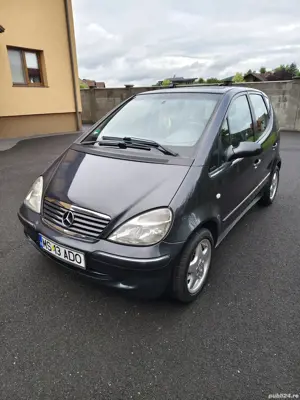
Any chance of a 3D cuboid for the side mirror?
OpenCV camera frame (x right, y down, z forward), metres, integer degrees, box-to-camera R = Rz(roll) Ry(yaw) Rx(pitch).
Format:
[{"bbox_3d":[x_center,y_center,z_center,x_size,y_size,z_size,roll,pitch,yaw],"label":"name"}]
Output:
[{"bbox_3d":[0.765,-0.387,2.235,0.220,0.165,0.180,13,24,33],"label":"side mirror"}]

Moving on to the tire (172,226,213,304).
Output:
[{"bbox_3d":[0.310,0.484,2.148,0.195,0.578,0.578,13,24,33],"label":"tire"}]

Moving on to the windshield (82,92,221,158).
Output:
[{"bbox_3d":[0.037,-0.769,2.653,1.270,0.120,0.994,13,54,33],"label":"windshield"}]

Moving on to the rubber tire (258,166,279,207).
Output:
[{"bbox_3d":[1.696,-0.204,4.013,0.195,0.578,0.578,13,24,33],"label":"rubber tire"}]

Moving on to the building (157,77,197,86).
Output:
[{"bbox_3d":[5.698,-23.465,60.366,10.000,5.872,9.000,1,20,5],"label":"building"}]

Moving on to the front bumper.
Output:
[{"bbox_3d":[-0.545,0.361,2.171,1.660,0.410,0.400,13,24,33],"label":"front bumper"}]

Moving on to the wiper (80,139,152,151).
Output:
[{"bbox_3d":[-0.342,-0.501,2.489,0.860,0.080,0.100,15,25,37],"label":"wiper"}]

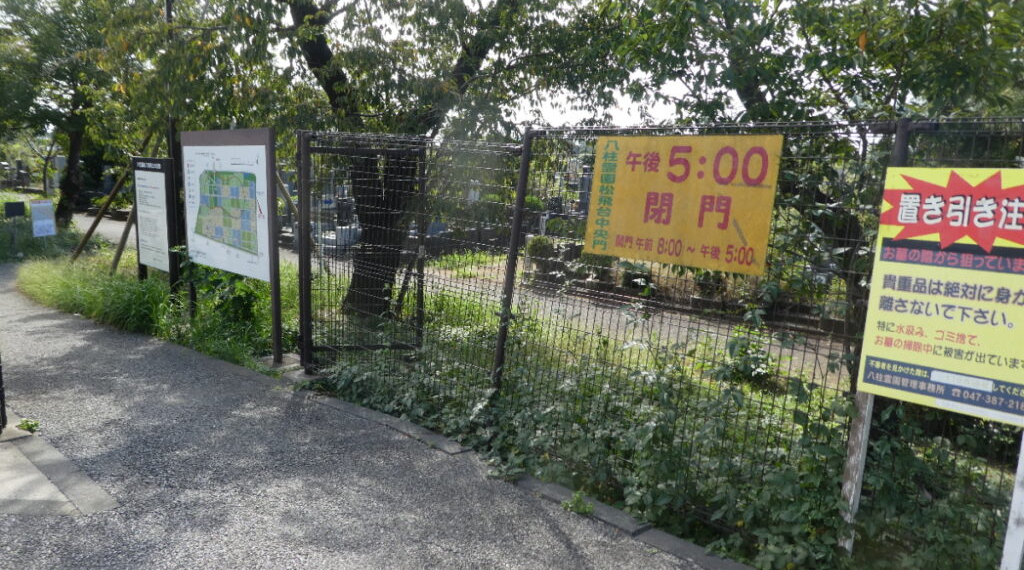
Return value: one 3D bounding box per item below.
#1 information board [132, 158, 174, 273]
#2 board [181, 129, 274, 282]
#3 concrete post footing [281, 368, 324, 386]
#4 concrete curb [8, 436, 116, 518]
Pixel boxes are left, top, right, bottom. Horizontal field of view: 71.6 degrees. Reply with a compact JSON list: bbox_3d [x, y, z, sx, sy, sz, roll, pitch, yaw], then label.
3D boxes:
[{"bbox_3d":[-3.540,-0.707,7.070,0.956,1.084,0.055,10,13,43],"label":"information board"},{"bbox_3d":[-2.383,-0.693,5.946,1.635,1.167,0.055,10,13,43],"label":"board"},{"bbox_3d":[-1.536,0.694,5.293,0.280,0.090,0.250,10,13,43],"label":"concrete post footing"},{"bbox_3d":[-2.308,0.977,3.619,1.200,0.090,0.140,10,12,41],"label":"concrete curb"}]

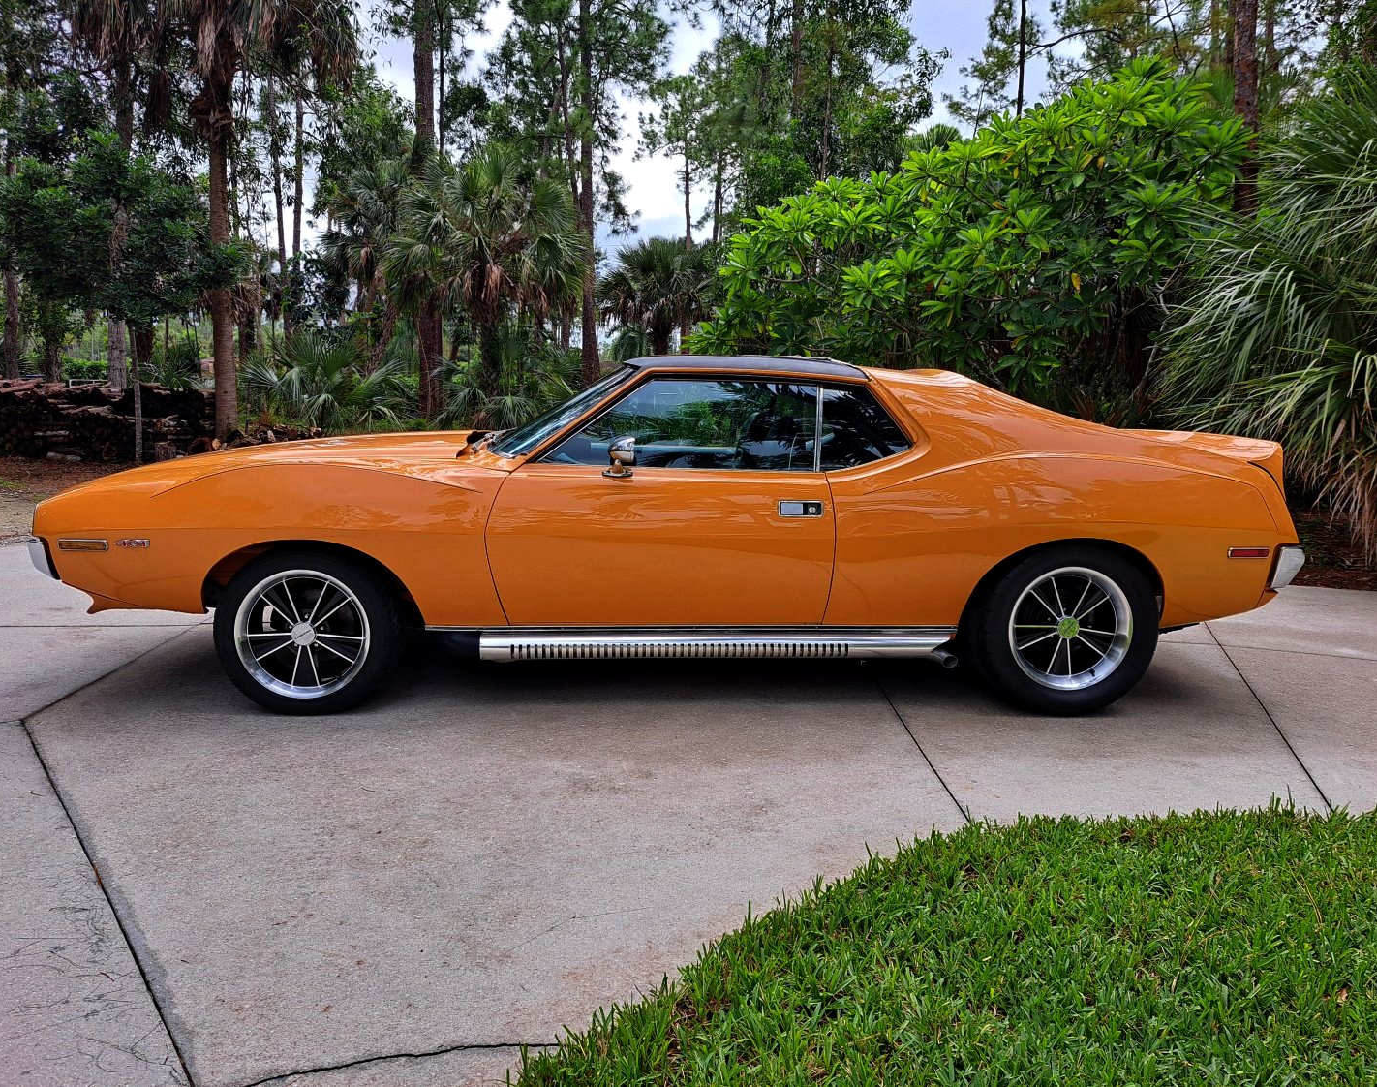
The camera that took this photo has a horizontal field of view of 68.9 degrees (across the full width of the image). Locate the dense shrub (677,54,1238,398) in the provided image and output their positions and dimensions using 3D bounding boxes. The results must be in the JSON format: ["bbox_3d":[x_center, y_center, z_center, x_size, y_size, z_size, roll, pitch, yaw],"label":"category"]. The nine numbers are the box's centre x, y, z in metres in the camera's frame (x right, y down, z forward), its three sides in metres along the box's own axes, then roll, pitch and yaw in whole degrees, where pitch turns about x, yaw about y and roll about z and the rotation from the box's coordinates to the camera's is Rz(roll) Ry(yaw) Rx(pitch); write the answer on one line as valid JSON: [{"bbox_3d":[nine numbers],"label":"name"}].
[{"bbox_3d":[2.321,-2.152,8.660,4.623,3.776,3.800,4,11,14],"label":"dense shrub"}]

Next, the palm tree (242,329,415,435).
[{"bbox_3d":[-5.914,-2.641,16.585,2.657,1.762,2.700,-3,11,-19],"label":"palm tree"}]

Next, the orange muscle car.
[{"bbox_3d":[-0.019,-0.165,4.450,4.860,1.310,1.920,0,10,-4],"label":"orange muscle car"}]

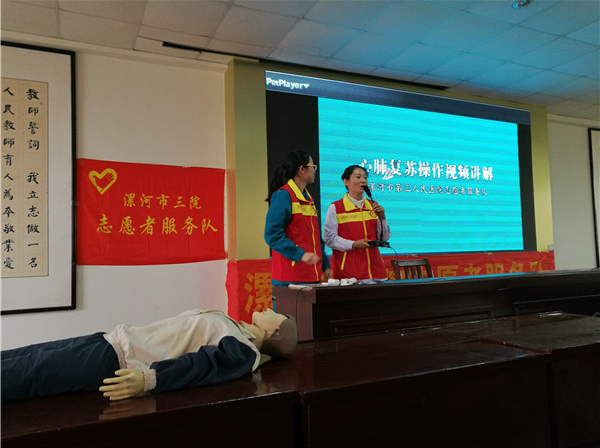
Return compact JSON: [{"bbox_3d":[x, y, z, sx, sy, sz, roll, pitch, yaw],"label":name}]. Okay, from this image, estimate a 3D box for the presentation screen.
[{"bbox_3d":[1.418,-0.598,5.590,3.879,1.911,0.080,0,-4,-25],"label":"presentation screen"}]

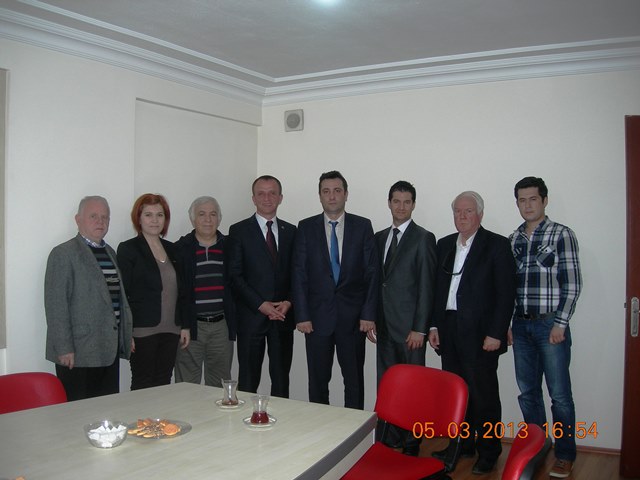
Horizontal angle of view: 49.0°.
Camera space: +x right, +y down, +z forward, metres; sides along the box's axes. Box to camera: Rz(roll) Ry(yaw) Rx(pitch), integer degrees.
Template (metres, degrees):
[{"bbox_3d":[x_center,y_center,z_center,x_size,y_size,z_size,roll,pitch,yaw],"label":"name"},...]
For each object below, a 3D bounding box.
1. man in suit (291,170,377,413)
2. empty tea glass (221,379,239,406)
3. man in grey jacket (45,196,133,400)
[{"bbox_3d":[0.103,0.460,4.670,0.580,1.830,0.340,0,0,5],"label":"man in suit"},{"bbox_3d":[-0.346,0.586,2.700,0.062,0.090,0.062,0,0,0],"label":"empty tea glass"},{"bbox_3d":[-1.250,0.575,3.800,0.340,1.640,0.550,0,1,41],"label":"man in grey jacket"}]

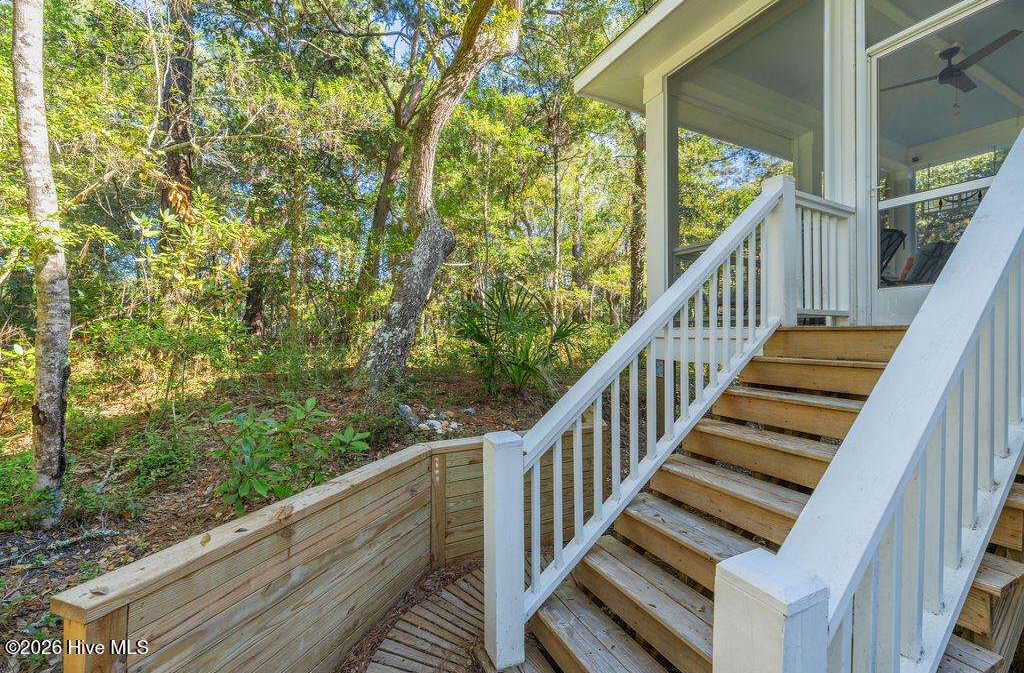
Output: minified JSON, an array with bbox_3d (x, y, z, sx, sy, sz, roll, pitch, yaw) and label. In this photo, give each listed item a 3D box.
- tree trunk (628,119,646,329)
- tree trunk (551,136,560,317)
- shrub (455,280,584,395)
[{"bbox_3d":[3.000,-2.550,9.500,0.420,5.180,0.400,0,0,0],"label":"tree trunk"},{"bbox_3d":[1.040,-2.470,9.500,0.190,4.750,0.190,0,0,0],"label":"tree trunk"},{"bbox_3d":[0.085,0.010,4.500,1.450,1.300,1.350,0,0,0],"label":"shrub"}]

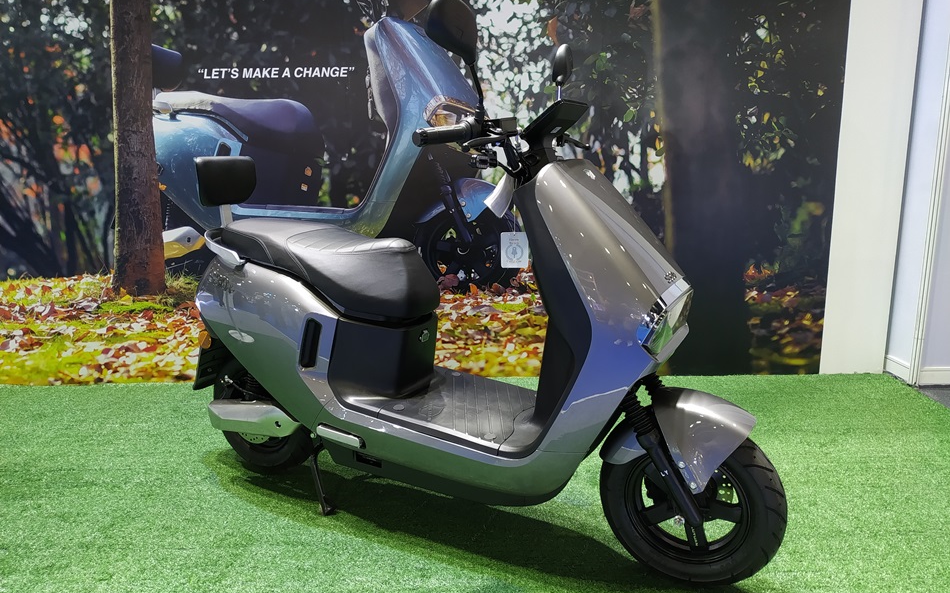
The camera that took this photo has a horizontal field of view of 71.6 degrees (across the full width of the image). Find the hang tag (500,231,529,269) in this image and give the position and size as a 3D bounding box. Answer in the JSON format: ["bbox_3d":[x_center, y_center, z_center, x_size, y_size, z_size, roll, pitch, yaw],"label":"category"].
[{"bbox_3d":[0.095,-0.110,1.570,0.064,0.086,0.002,0,11,3],"label":"hang tag"}]

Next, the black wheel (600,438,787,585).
[{"bbox_3d":[0.503,0.477,1.552,0.420,0.420,0.100,5,13,27],"label":"black wheel"}]

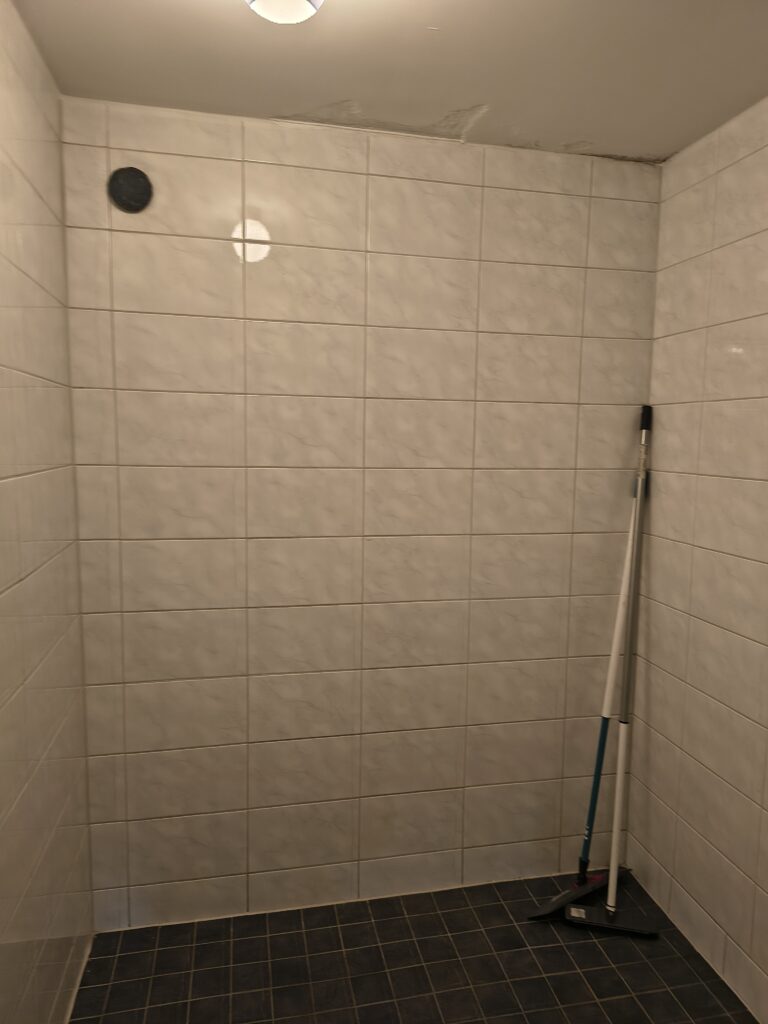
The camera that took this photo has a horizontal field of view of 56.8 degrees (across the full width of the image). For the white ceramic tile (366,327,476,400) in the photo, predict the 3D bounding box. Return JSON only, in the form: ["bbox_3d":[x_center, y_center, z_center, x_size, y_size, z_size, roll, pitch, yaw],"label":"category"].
[{"bbox_3d":[0.109,-0.423,2.036,0.329,0.197,0.009,0,6,-12],"label":"white ceramic tile"}]

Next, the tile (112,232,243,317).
[{"bbox_3d":[-0.538,-0.620,1.873,0.331,0.197,0.010,-1,7,-13],"label":"tile"}]

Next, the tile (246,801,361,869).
[{"bbox_3d":[-0.239,0.969,2.132,0.332,0.198,0.010,-1,7,-13],"label":"tile"}]

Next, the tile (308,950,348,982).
[{"bbox_3d":[-0.151,1.234,1.923,0.099,0.009,0.099,-1,6,-12],"label":"tile"}]

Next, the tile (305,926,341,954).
[{"bbox_3d":[-0.170,1.211,2.001,0.098,0.010,0.098,-1,6,-12],"label":"tile"}]

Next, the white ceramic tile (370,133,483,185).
[{"bbox_3d":[0.119,-0.982,1.980,0.331,0.114,0.010,-1,7,-13],"label":"white ceramic tile"}]

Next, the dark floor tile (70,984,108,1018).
[{"bbox_3d":[-0.738,1.241,1.796,0.079,0.009,0.099,-1,6,-12],"label":"dark floor tile"}]

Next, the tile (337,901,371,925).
[{"bbox_3d":[-0.093,1.199,2.119,0.097,0.009,0.092,0,7,-13],"label":"tile"}]

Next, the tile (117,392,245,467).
[{"bbox_3d":[-0.544,-0.223,1.919,0.330,0.197,0.010,0,7,-13],"label":"tile"}]

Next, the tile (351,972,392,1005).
[{"bbox_3d":[-0.030,1.228,1.823,0.097,0.009,0.097,-1,6,-12],"label":"tile"}]

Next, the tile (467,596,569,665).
[{"bbox_3d":[0.419,0.363,2.194,0.329,0.197,0.009,0,6,-12],"label":"tile"}]

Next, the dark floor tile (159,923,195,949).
[{"bbox_3d":[-0.585,1.207,2.017,0.098,0.010,0.098,-1,6,-12],"label":"dark floor tile"}]

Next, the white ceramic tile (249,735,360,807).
[{"bbox_3d":[-0.235,0.770,2.110,0.332,0.198,0.010,-1,7,-13],"label":"white ceramic tile"}]

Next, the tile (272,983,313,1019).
[{"bbox_3d":[-0.226,1.237,1.790,0.099,0.009,0.099,-1,7,-13],"label":"tile"}]

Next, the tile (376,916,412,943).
[{"bbox_3d":[0.027,1.210,2.047,0.097,0.009,0.097,0,7,-13],"label":"tile"}]

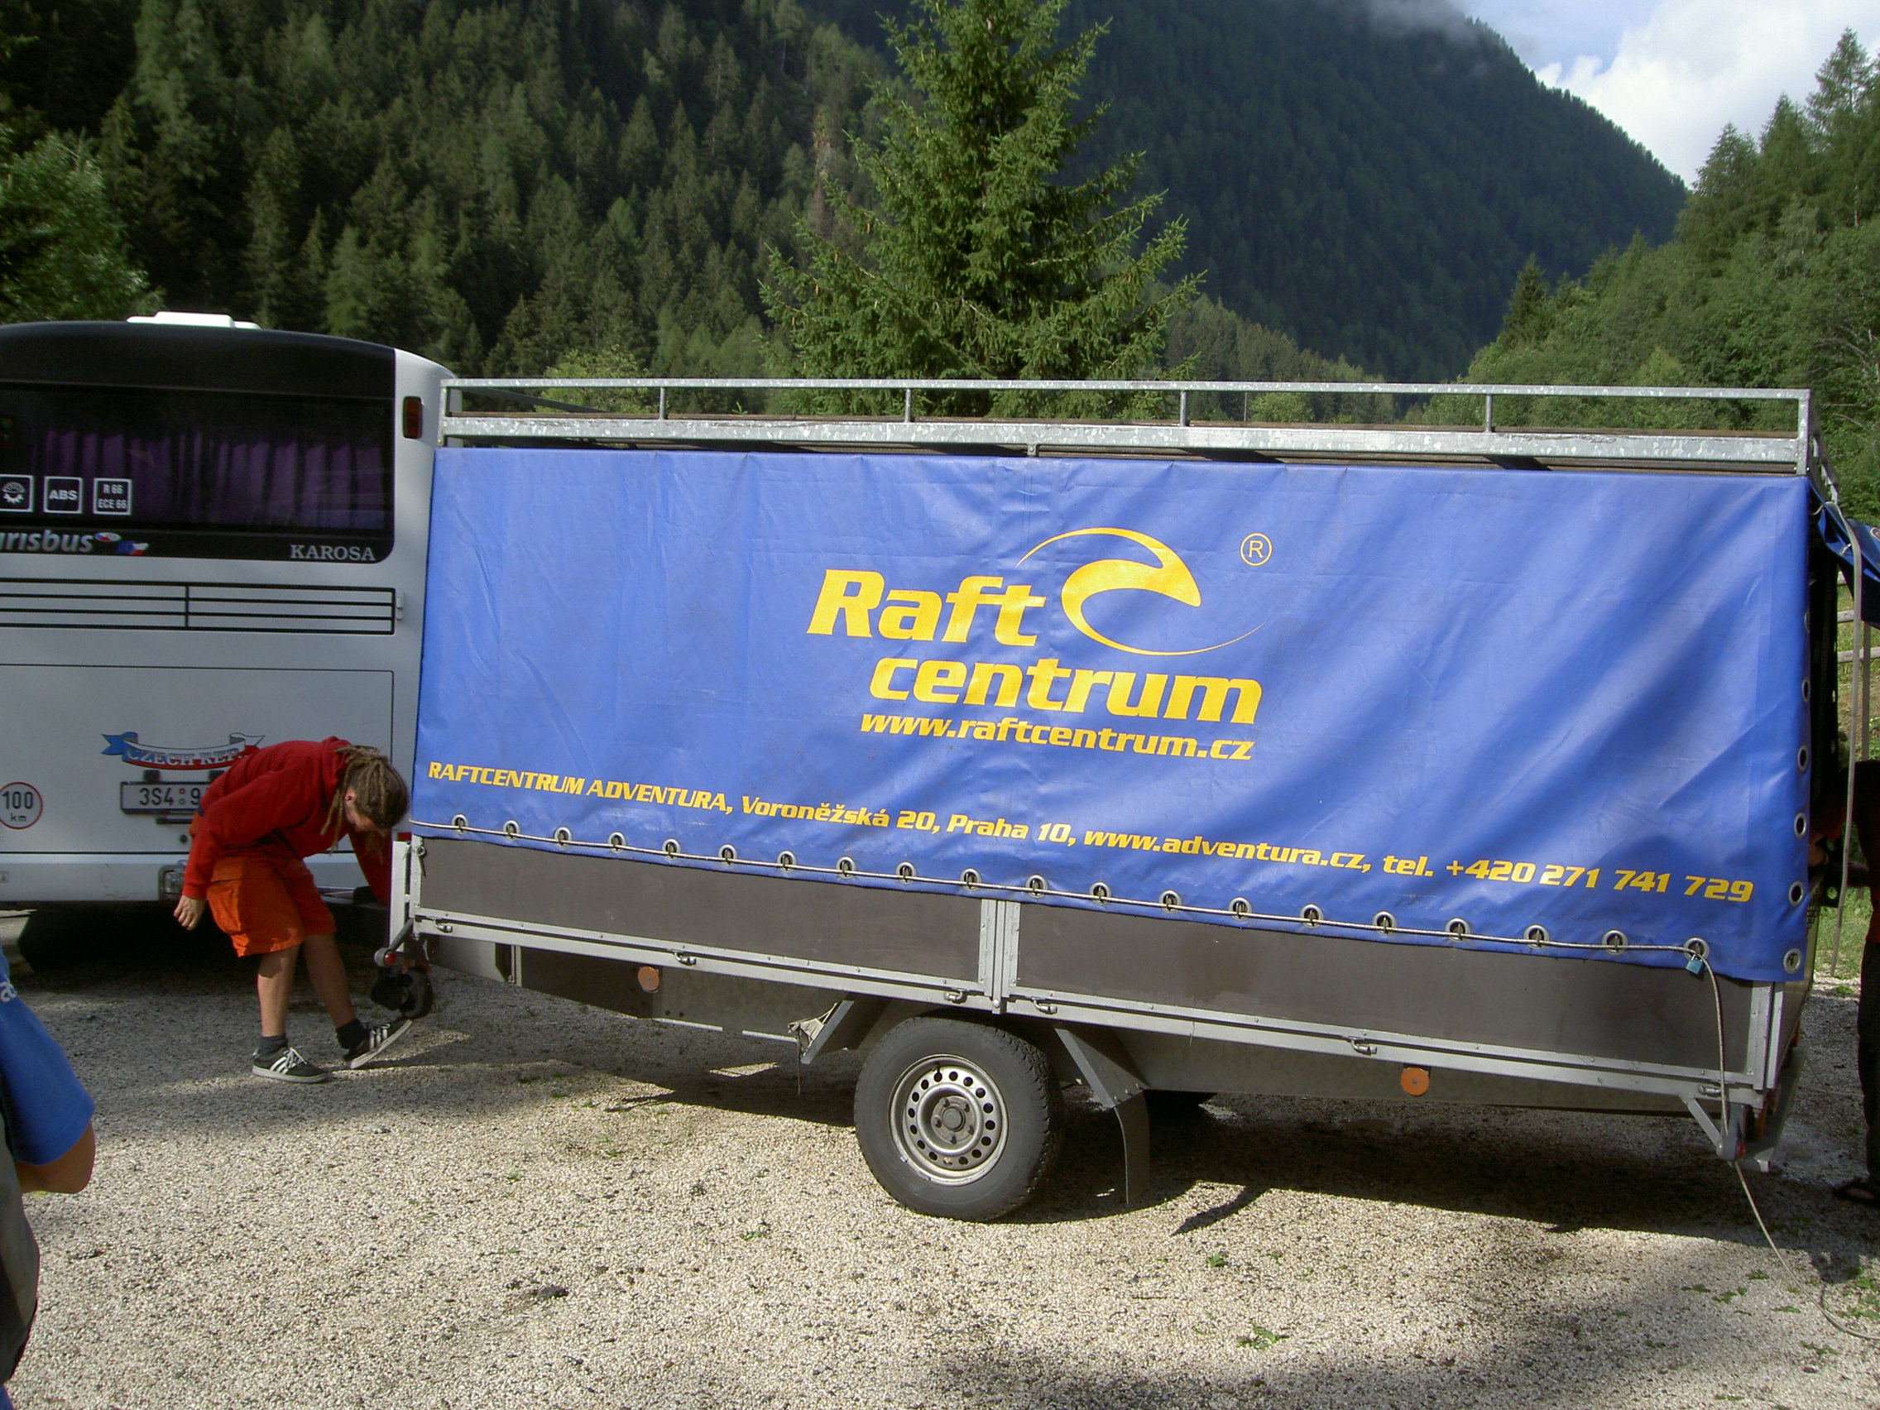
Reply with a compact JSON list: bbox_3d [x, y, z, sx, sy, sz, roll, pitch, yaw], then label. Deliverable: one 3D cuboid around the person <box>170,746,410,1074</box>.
[{"bbox_3d":[-2.620,0.820,8.580,0.950,1.380,0.600,1,1,3],"label":"person"}]

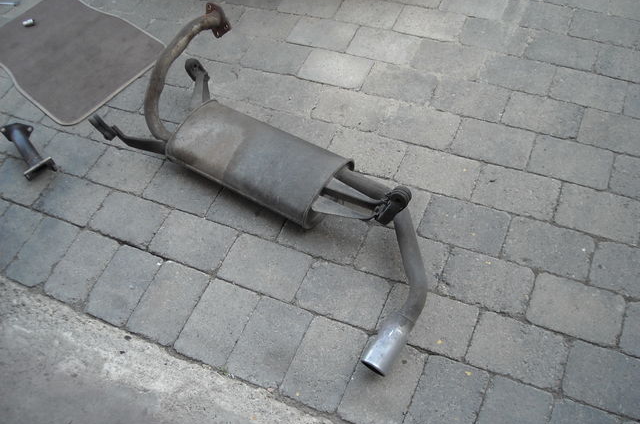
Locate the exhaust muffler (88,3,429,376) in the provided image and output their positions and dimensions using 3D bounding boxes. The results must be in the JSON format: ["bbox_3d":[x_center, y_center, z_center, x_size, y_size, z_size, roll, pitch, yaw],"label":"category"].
[{"bbox_3d":[-0.112,-0.154,1.698,1.075,0.200,0.695,27,62,23],"label":"exhaust muffler"}]

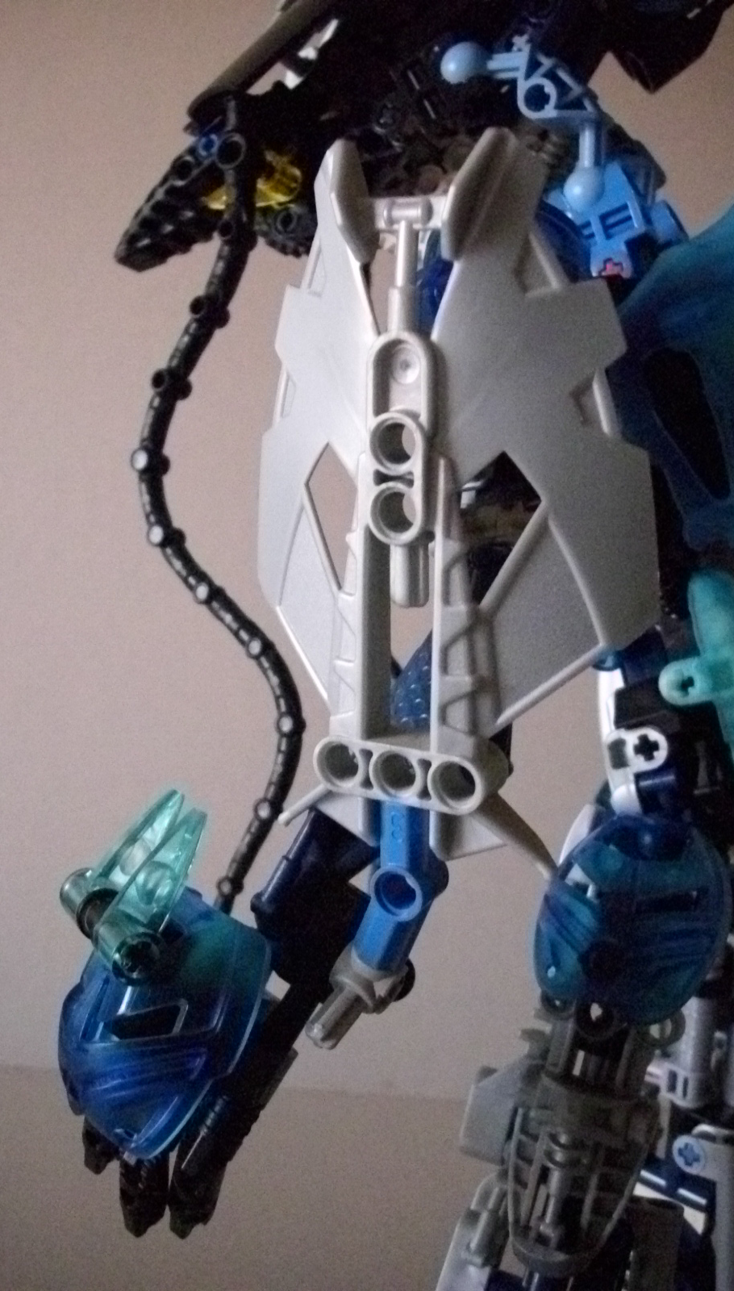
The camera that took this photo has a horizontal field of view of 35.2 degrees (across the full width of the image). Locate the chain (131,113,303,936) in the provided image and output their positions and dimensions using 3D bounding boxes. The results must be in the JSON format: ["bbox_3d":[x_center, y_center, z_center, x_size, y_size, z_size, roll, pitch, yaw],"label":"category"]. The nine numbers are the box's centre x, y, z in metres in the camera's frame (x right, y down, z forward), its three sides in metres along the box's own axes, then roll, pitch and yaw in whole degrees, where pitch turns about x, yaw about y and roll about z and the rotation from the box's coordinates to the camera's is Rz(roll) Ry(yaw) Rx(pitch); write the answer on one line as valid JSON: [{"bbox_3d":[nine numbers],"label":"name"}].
[{"bbox_3d":[-0.029,-0.027,0.222,0.033,0.159,0.025,-1,-6,11],"label":"chain"}]

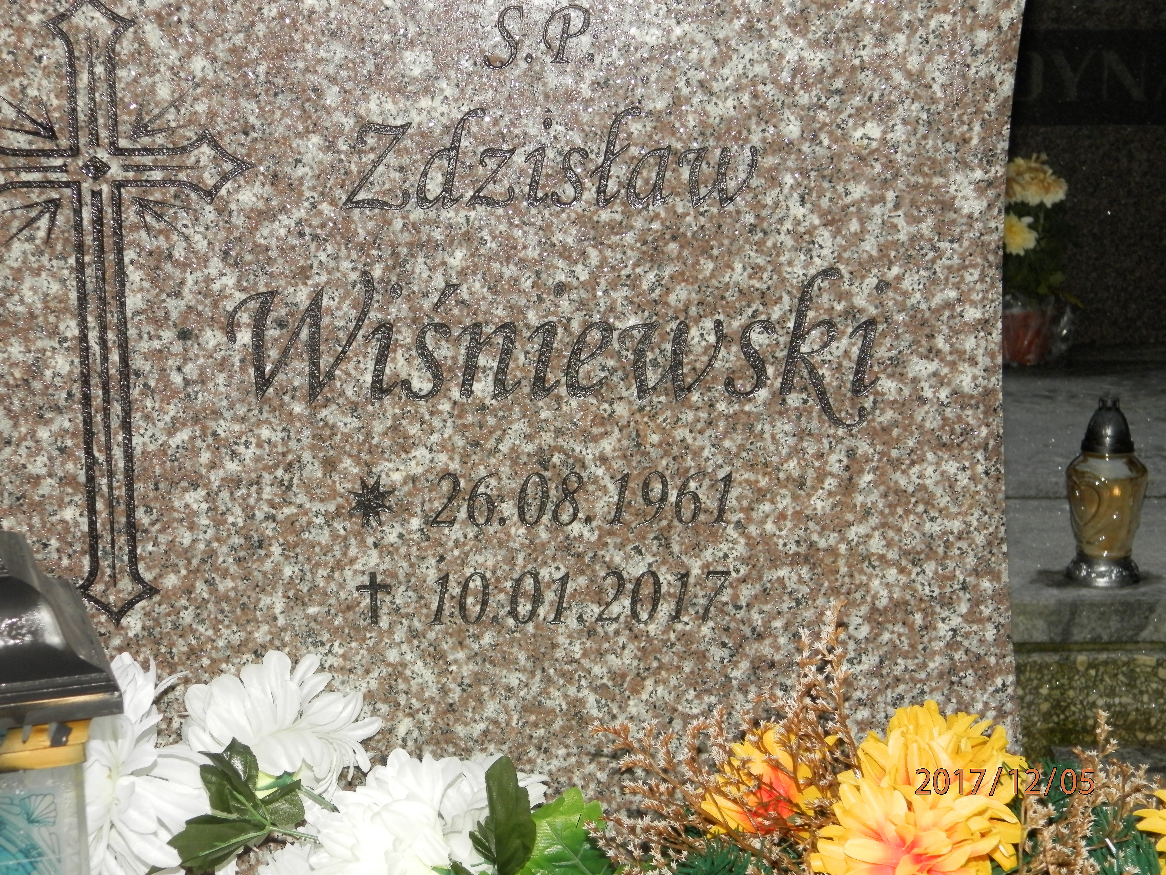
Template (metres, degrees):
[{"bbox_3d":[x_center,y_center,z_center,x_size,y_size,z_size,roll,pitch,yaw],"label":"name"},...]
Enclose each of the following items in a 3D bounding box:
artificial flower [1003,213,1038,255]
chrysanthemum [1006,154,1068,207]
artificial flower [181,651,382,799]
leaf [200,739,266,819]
[{"bbox_3d":[0.630,-0.296,3.330,0.066,0.058,0.050,-2,10,-9],"label":"artificial flower"},{"bbox_3d":[0.654,-0.375,3.350,0.108,0.070,0.090,-1,10,0],"label":"chrysanthemum"},{"bbox_3d":[-0.175,0.167,1.330,0.115,0.078,0.095,-2,10,-6],"label":"artificial flower"},{"bbox_3d":[-0.197,0.193,1.290,0.037,0.044,0.024,-1,10,0],"label":"leaf"}]

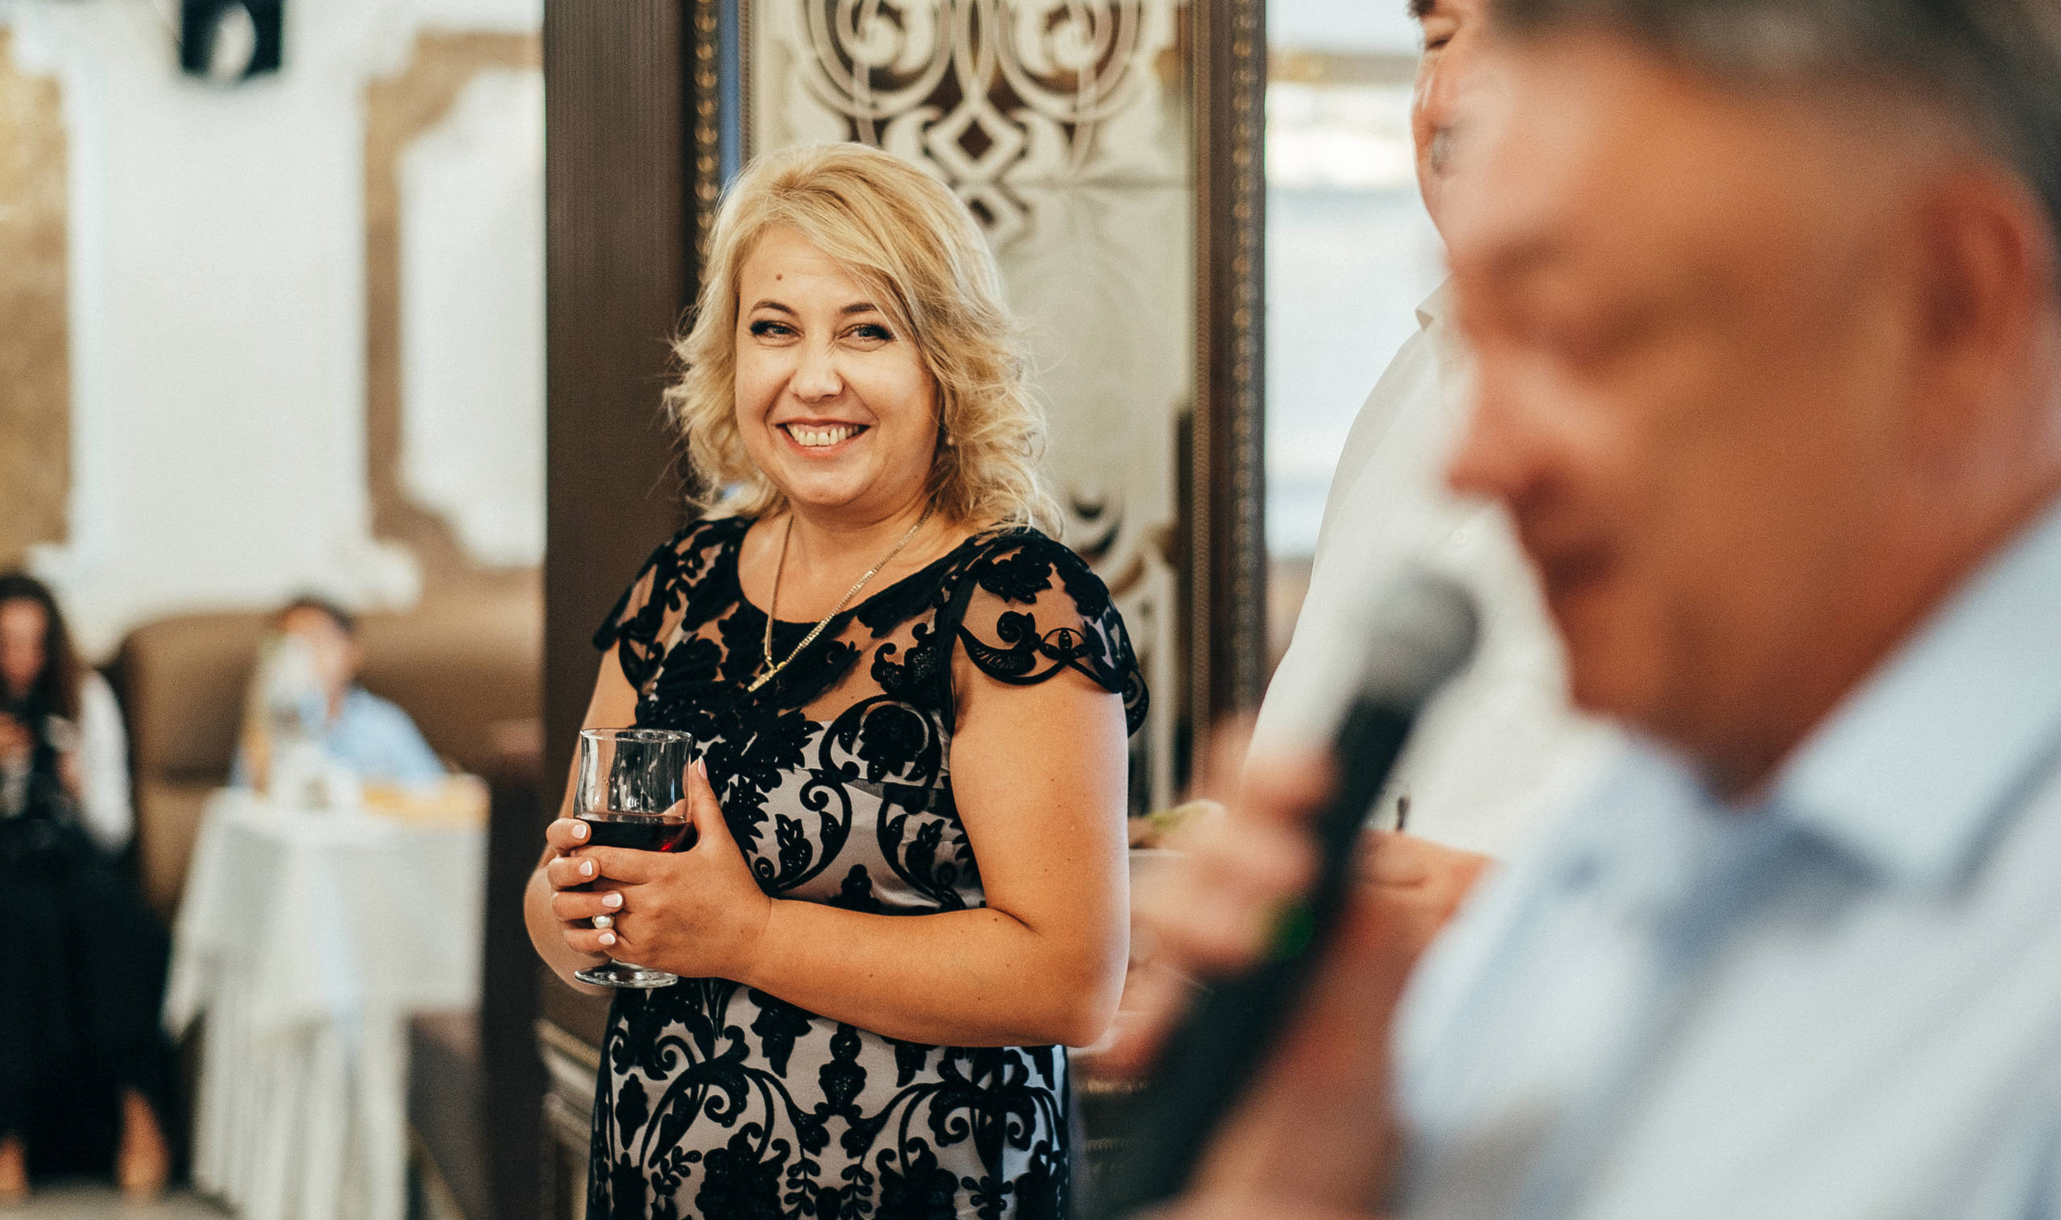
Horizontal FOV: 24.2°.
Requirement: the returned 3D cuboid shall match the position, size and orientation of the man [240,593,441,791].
[{"bbox_3d":[-1.400,0.535,9.720,0.460,1.140,0.680,0,2,3],"label":"man"}]

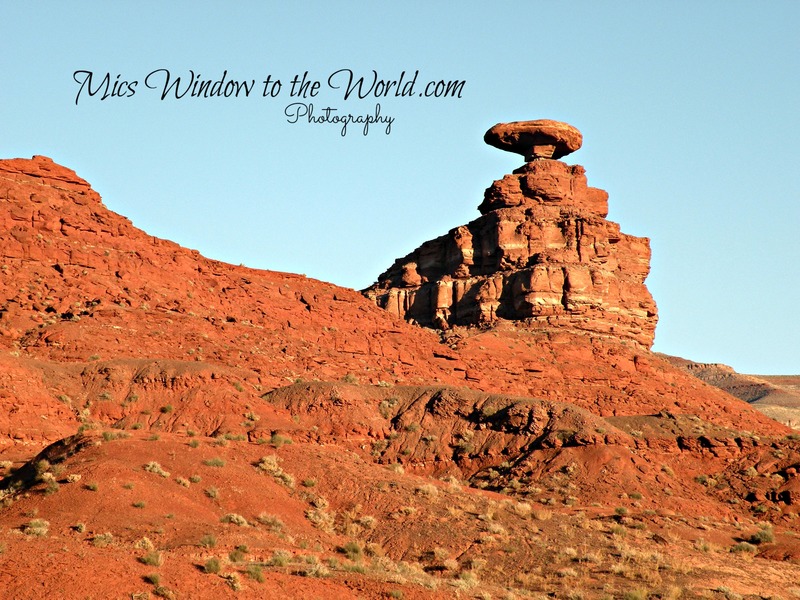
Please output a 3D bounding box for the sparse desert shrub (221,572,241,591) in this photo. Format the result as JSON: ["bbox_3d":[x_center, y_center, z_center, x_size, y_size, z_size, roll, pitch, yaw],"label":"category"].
[{"bbox_3d":[-5.358,8.898,103.000,0.613,0.552,0.552,0,-2,0],"label":"sparse desert shrub"}]

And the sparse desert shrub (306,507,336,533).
[{"bbox_3d":[-4.047,11.317,168.000,1.500,1.287,1.287,0,-4,0],"label":"sparse desert shrub"}]

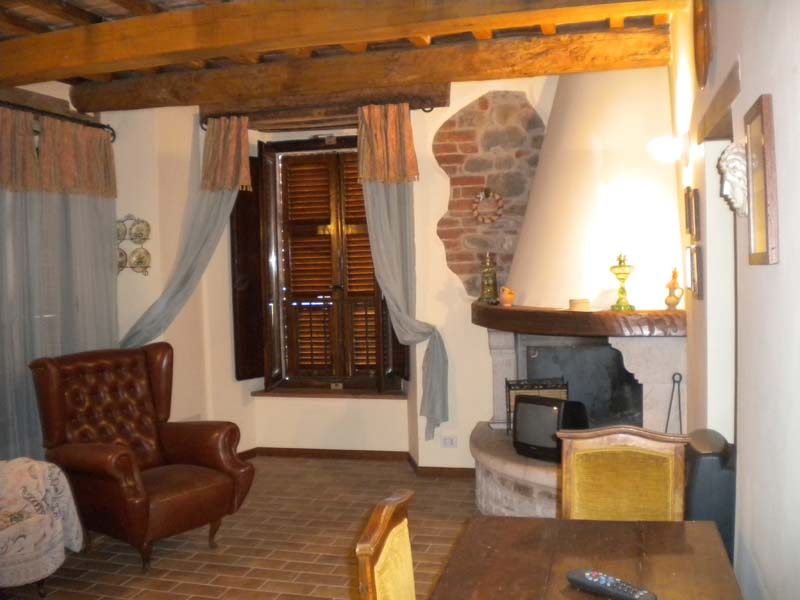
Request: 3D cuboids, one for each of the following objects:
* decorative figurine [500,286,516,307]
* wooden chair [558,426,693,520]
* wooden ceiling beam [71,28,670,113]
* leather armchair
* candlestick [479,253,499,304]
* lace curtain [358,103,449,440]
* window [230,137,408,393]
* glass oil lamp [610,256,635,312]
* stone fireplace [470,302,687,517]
[{"bbox_3d":[0.665,-0.018,4.968,0.088,0.117,0.085,-1,3,15],"label":"decorative figurine"},{"bbox_3d":[0.664,0.904,2.405,0.430,0.970,0.520,-1,3,15],"label":"wooden chair"},{"bbox_3d":[-0.359,-1.369,4.923,3.764,0.220,0.220,-1,3,15],"label":"wooden ceiling beam"},{"bbox_3d":[-1.379,0.818,4.376,0.750,1.071,0.826,1,4,39],"label":"leather armchair"},{"bbox_3d":[0.574,-0.139,5.280,0.125,0.335,0.125,-1,3,15],"label":"candlestick"},{"bbox_3d":[0.012,-0.182,5.467,0.590,2.300,0.200,-1,3,15],"label":"lace curtain"},{"bbox_3d":[-0.585,-0.267,6.109,1.270,1.950,0.280,-1,3,15],"label":"window"},{"bbox_3d":[1.179,-0.089,4.283,0.127,0.300,0.127,-1,3,15],"label":"glass oil lamp"},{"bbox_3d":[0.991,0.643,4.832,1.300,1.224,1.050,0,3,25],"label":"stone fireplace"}]

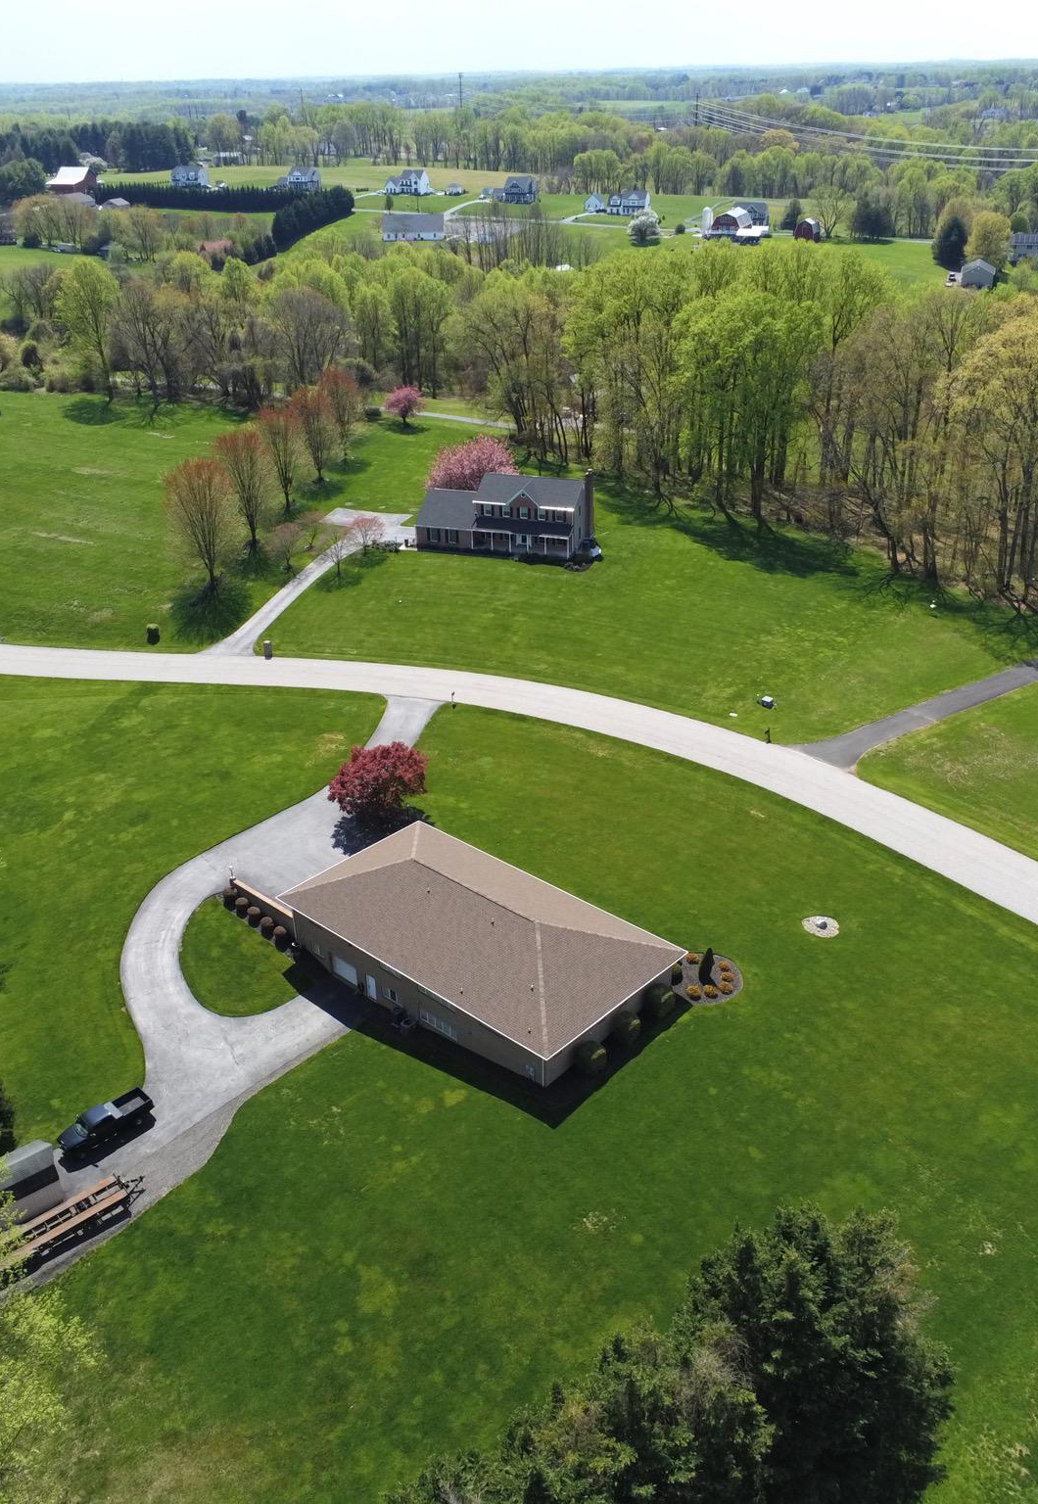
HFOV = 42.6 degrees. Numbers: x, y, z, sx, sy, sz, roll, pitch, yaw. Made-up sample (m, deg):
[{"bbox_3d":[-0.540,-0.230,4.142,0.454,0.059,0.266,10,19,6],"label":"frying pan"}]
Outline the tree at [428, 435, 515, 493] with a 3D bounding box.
[{"bbox_3d":[-6.198,-36.316,176.795,11.400,9.300,11.400,-1,27,0],"label":"tree"}]

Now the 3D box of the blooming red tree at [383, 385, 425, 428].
[{"bbox_3d":[-19.474,-58.596,224.400,6.600,6.800,6.600,-1,27,0],"label":"blooming red tree"}]

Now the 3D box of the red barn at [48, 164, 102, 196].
[{"bbox_3d":[-217.680,-277.220,647.290,16.580,11.600,16.190,9,29,20],"label":"red barn"}]

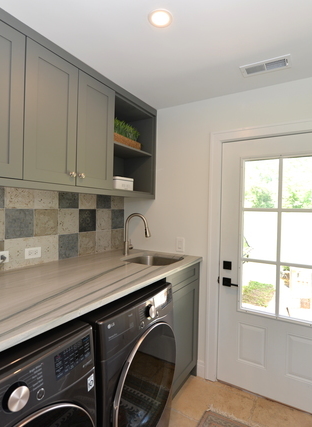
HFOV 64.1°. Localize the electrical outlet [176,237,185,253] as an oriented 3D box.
[{"bbox_3d":[0.230,0.293,2.314,0.080,0.126,0.010,2,1,31],"label":"electrical outlet"}]

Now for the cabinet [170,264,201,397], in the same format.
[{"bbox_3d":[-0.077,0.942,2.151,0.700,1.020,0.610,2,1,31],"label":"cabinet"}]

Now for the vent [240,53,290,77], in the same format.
[{"bbox_3d":[0.736,-0.970,1.670,0.302,0.020,0.155,2,1,31],"label":"vent"}]

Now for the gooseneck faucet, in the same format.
[{"bbox_3d":[-0.161,0.193,2.254,0.275,0.390,0.110,2,1,31],"label":"gooseneck faucet"}]

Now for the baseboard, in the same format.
[{"bbox_3d":[0.401,1.391,2.208,0.073,0.142,0.016,2,1,31],"label":"baseboard"}]

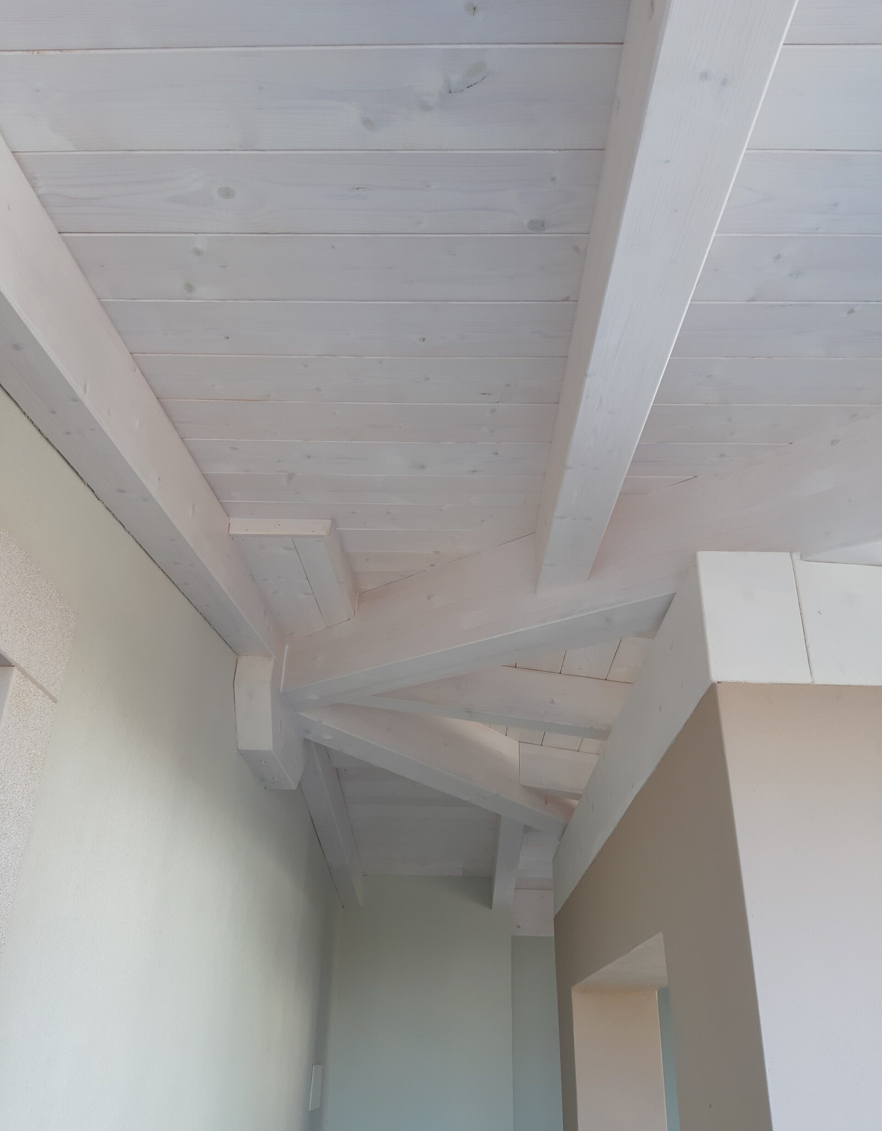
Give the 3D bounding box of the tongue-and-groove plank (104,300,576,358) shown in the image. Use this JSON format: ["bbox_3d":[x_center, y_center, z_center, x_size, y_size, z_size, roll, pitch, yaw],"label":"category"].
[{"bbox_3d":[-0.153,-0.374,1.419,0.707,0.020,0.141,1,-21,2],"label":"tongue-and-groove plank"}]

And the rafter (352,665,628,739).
[{"bbox_3d":[0.127,0.412,2.959,0.914,0.165,0.100,7,-28,5],"label":"rafter"}]

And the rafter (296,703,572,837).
[{"bbox_3d":[0.036,0.713,3.467,1.484,0.238,0.176,30,-39,-34],"label":"rafter"}]

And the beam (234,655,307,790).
[{"bbox_3d":[-0.521,0.513,2.848,0.102,0.256,0.664,1,-28,2],"label":"beam"}]

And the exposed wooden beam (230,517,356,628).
[{"bbox_3d":[-0.359,0.042,2.428,0.238,0.066,0.722,1,-23,2],"label":"exposed wooden beam"}]

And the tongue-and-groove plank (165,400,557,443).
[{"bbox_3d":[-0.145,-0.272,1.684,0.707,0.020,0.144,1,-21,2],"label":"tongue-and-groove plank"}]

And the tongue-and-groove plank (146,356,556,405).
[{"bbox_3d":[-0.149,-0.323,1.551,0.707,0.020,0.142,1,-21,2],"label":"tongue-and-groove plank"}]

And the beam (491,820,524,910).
[{"bbox_3d":[0.305,1.330,4.289,0.102,0.165,1.405,1,-35,2],"label":"beam"}]

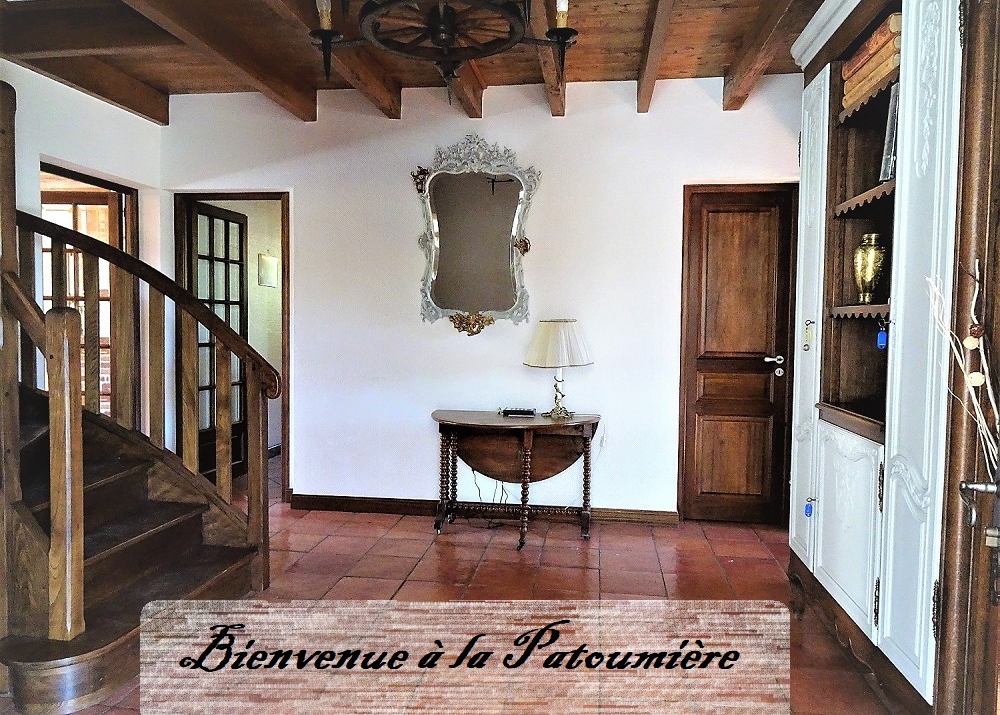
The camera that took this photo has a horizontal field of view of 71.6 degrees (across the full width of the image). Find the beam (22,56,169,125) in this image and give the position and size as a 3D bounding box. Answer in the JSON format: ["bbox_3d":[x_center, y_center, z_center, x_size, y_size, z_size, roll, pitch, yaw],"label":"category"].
[{"bbox_3d":[-2.314,-1.613,4.030,0.066,0.198,1.179,1,3,8],"label":"beam"}]

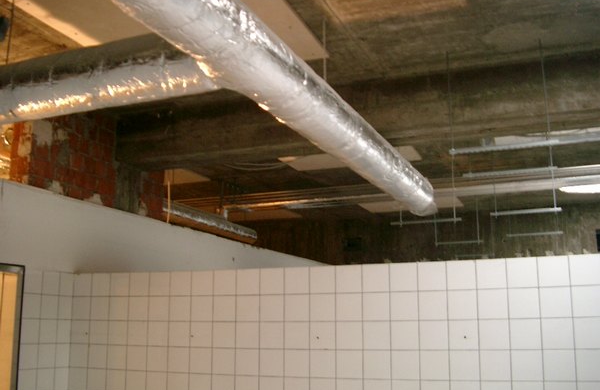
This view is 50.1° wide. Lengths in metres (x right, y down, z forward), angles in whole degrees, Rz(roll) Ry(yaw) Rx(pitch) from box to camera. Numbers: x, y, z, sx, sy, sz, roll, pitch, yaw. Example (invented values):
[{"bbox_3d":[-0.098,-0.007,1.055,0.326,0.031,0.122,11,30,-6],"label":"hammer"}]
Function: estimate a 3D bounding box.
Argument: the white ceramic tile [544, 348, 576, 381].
[{"bbox_3d":[1.213,0.797,3.002,0.150,0.150,0.009,-5,-13,21],"label":"white ceramic tile"}]

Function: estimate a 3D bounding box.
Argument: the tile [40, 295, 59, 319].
[{"bbox_3d":[-1.546,0.693,3.965,0.008,0.150,0.150,-5,-13,21],"label":"tile"}]

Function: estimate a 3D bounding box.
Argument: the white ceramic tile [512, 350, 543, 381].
[{"bbox_3d":[1.094,0.821,3.091,0.150,0.150,0.010,-5,-13,21],"label":"white ceramic tile"}]

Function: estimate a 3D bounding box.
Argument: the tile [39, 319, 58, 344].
[{"bbox_3d":[-1.556,0.838,3.967,0.009,0.150,0.150,-5,-13,21],"label":"tile"}]

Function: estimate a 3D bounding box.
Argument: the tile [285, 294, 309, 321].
[{"bbox_3d":[-0.018,0.626,3.563,0.150,0.150,0.009,-5,-13,21],"label":"tile"}]

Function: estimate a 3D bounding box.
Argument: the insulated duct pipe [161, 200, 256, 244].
[{"bbox_3d":[-1.016,0.340,7.365,0.210,0.210,2.290,-5,-13,21],"label":"insulated duct pipe"}]

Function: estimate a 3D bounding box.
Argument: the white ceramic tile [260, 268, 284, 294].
[{"bbox_3d":[-0.159,0.497,3.698,0.150,0.150,0.010,-5,-13,21],"label":"white ceramic tile"}]

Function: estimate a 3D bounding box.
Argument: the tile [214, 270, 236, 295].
[{"bbox_3d":[-0.443,0.518,3.806,0.150,0.150,0.010,-5,-13,21],"label":"tile"}]

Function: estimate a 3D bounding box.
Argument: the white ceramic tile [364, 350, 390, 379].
[{"bbox_3d":[0.405,0.889,3.361,0.150,0.150,0.010,-5,-13,21],"label":"white ceramic tile"}]

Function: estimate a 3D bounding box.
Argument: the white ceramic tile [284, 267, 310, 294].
[{"bbox_3d":[-0.019,0.481,3.615,0.150,0.150,0.010,-5,-13,21],"label":"white ceramic tile"}]

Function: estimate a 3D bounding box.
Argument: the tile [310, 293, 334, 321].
[{"bbox_3d":[0.123,0.615,3.508,0.150,0.150,0.009,-5,-13,21],"label":"tile"}]

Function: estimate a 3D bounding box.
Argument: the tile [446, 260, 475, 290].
[{"bbox_3d":[0.821,0.407,3.261,0.150,0.150,0.008,-5,-13,21],"label":"tile"}]

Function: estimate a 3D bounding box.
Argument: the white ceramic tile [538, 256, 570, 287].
[{"bbox_3d":[1.225,0.368,3.096,0.150,0.150,0.009,-5,-13,21],"label":"white ceramic tile"}]

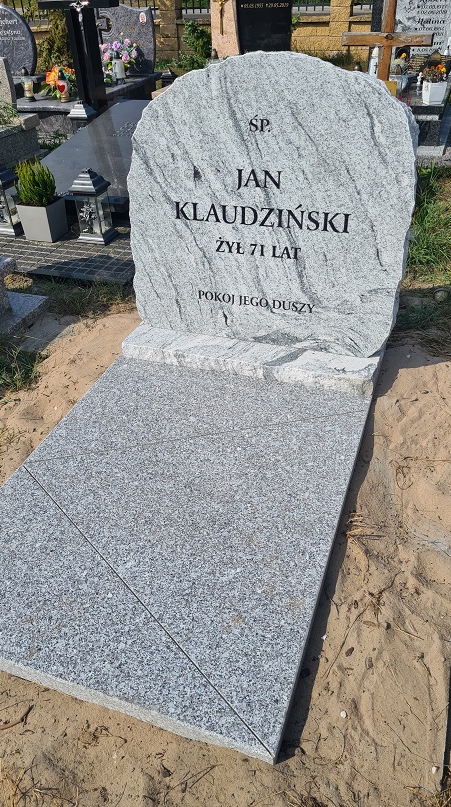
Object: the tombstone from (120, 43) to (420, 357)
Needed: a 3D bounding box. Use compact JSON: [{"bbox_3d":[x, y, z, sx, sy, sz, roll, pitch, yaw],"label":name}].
[{"bbox_3d":[0.122,-0.643,2.038,0.977,0.940,0.117,10,37,17],"label":"tombstone"}]

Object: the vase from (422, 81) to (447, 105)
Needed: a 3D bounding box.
[{"bbox_3d":[1.594,-2.348,4.559,0.181,0.152,0.175,10,37,17],"label":"vase"}]

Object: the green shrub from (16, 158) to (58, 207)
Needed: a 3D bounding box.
[{"bbox_3d":[-1.072,-1.262,3.434,0.216,0.234,0.211,10,37,19],"label":"green shrub"}]

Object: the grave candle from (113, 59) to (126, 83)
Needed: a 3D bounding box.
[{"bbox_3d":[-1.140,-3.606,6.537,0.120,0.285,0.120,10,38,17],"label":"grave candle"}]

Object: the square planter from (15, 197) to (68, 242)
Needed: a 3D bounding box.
[{"bbox_3d":[-1.062,-1.081,3.561,0.196,0.202,0.196,10,37,19],"label":"square planter"}]

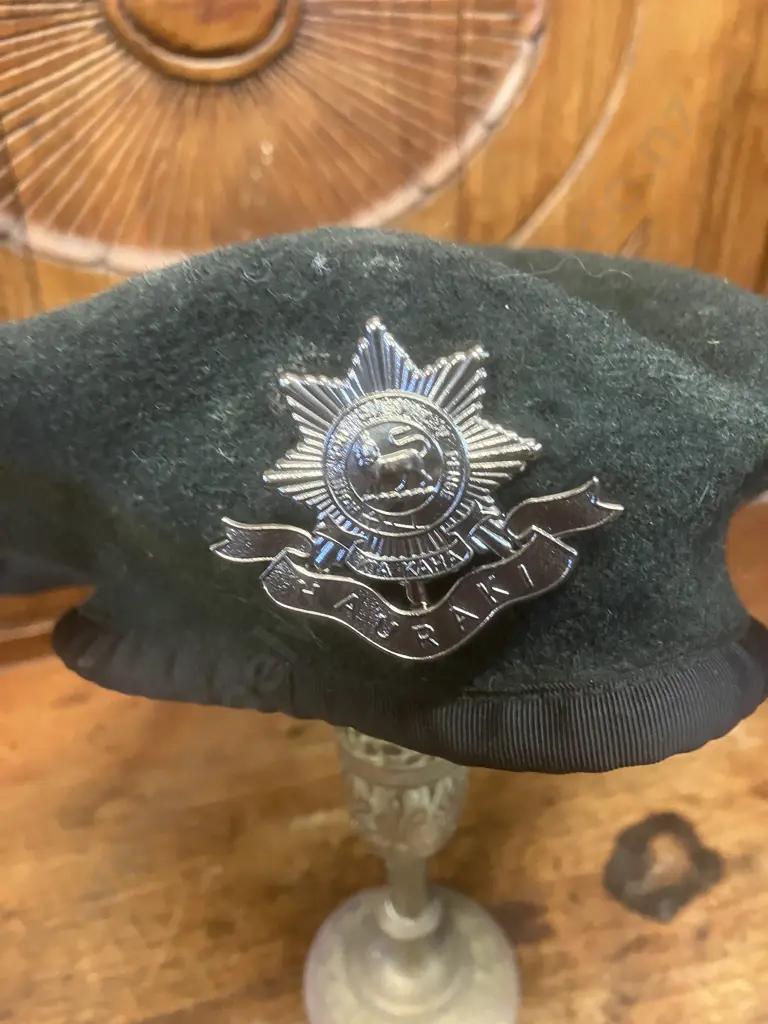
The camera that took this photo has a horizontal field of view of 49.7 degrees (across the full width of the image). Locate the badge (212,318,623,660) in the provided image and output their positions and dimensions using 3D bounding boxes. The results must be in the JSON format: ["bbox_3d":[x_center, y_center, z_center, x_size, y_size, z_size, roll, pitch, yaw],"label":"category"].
[{"bbox_3d":[0.002,-0.002,0.110,0.057,0.046,0.006,-6,14,12],"label":"badge"}]

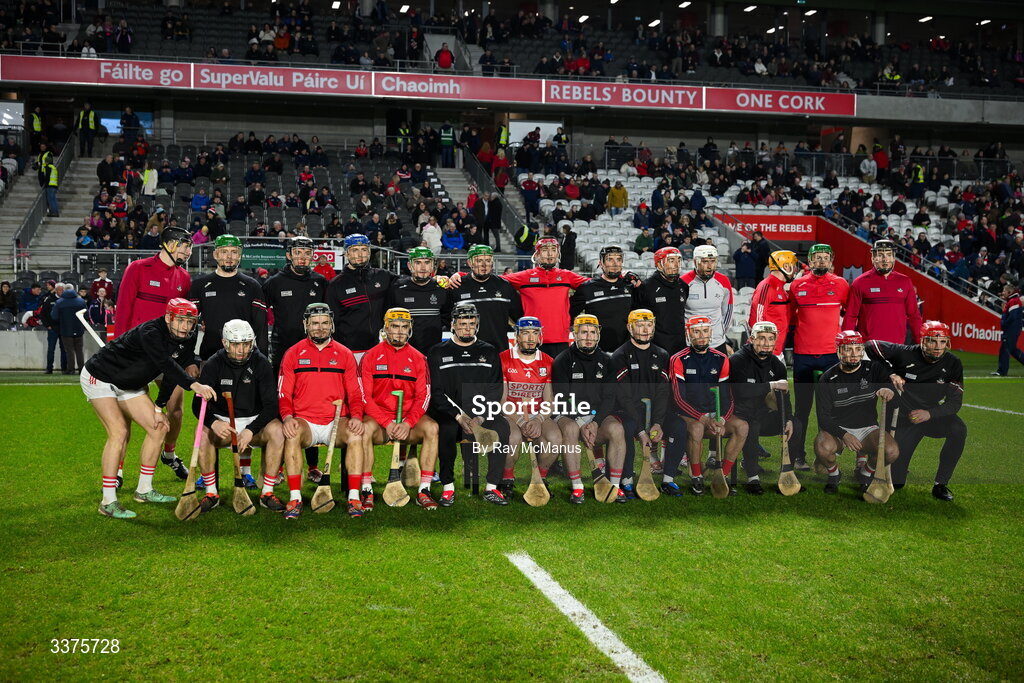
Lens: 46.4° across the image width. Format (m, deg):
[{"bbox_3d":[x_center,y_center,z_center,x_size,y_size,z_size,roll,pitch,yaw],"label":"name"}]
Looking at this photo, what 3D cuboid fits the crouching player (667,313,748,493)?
[{"bbox_3d":[1.471,0.464,9.040,0.560,1.303,0.800,0,2,-6],"label":"crouching player"}]

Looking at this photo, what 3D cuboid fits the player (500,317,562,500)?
[{"bbox_3d":[0.153,0.462,8.920,0.470,1.297,0.780,0,2,-8],"label":"player"}]

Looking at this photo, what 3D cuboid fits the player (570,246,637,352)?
[{"bbox_3d":[0.775,0.138,9.700,0.600,1.850,0.380,0,2,-8],"label":"player"}]

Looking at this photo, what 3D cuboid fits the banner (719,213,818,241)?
[{"bbox_3d":[8.209,-3.705,39.000,3.700,0.820,0.100,0,2,-12],"label":"banner"}]

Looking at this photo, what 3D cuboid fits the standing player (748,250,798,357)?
[{"bbox_3d":[2.168,0.146,9.988,0.400,1.840,0.520,2,2,44],"label":"standing player"}]

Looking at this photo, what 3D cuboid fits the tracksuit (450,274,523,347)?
[{"bbox_3d":[-0.213,-0.205,9.600,0.600,0.700,0.330,0,2,-7],"label":"tracksuit"}]

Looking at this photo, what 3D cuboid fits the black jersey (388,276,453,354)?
[{"bbox_3d":[-0.697,-0.190,9.100,0.540,0.630,0.300,0,2,-8],"label":"black jersey"}]

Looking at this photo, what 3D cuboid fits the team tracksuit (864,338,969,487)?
[{"bbox_3d":[3.054,0.539,9.000,0.700,1.095,0.850,1,2,10],"label":"team tracksuit"}]

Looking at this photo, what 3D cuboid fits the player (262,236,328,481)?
[{"bbox_3d":[-1.690,0.138,9.378,0.540,1.890,0.380,0,2,-11],"label":"player"}]

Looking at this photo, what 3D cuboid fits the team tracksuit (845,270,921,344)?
[{"bbox_3d":[3.094,-0.236,9.950,0.610,0.740,0.300,0,2,6],"label":"team tracksuit"}]

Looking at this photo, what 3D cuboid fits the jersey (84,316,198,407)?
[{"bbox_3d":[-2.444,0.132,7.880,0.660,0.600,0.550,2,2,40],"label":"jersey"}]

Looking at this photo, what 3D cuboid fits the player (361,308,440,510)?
[{"bbox_3d":[-0.780,0.442,8.376,0.570,1.340,0.830,0,2,-8],"label":"player"}]

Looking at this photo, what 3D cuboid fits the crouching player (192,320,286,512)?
[{"bbox_3d":[-1.888,0.485,8.267,0.630,1.260,0.830,0,2,-10],"label":"crouching player"}]

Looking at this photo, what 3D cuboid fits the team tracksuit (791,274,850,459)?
[{"bbox_3d":[2.628,0.209,10.212,0.520,1.610,0.310,0,2,-2],"label":"team tracksuit"}]

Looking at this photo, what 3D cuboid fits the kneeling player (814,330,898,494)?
[{"bbox_3d":[2.595,0.509,9.000,0.600,1.189,0.760,1,2,10],"label":"kneeling player"}]

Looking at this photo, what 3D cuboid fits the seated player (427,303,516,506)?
[{"bbox_3d":[-0.300,0.418,8.638,0.620,1.398,0.820,0,2,-8],"label":"seated player"}]

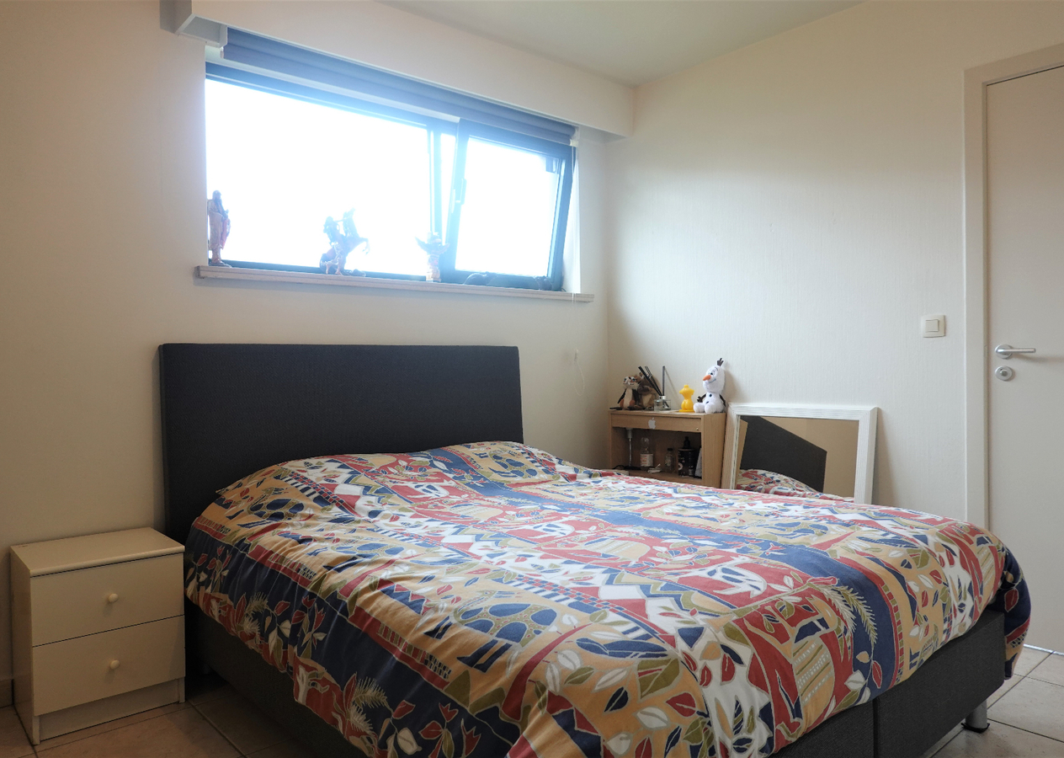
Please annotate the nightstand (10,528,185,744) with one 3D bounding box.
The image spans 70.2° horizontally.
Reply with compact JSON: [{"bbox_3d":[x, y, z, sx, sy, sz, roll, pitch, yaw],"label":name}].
[{"bbox_3d":[-1.326,0.756,2.322,0.394,0.489,0.383,-2,1,-41],"label":"nightstand"}]

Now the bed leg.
[{"bbox_3d":[1.234,0.907,2.104,0.062,0.117,0.062,-2,1,-41],"label":"bed leg"}]

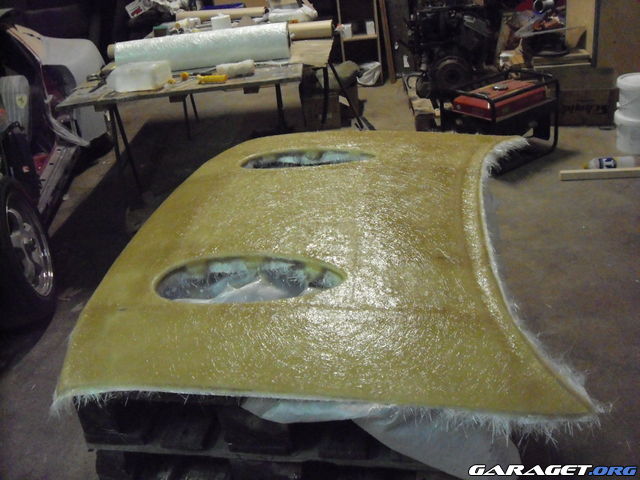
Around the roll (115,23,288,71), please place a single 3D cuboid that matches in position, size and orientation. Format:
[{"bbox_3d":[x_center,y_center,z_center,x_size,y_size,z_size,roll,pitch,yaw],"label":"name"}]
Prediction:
[{"bbox_3d":[-0.679,-1.107,4.003,1.000,0.203,0.203,-7,26,-3],"label":"roll"}]

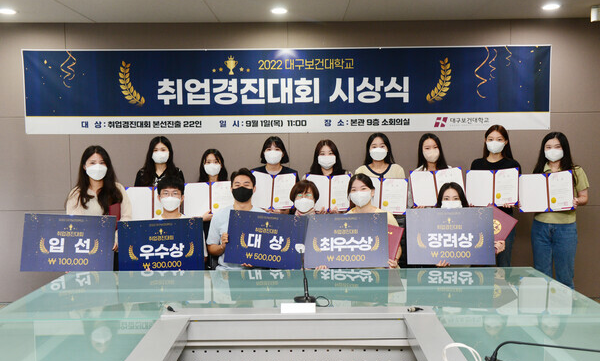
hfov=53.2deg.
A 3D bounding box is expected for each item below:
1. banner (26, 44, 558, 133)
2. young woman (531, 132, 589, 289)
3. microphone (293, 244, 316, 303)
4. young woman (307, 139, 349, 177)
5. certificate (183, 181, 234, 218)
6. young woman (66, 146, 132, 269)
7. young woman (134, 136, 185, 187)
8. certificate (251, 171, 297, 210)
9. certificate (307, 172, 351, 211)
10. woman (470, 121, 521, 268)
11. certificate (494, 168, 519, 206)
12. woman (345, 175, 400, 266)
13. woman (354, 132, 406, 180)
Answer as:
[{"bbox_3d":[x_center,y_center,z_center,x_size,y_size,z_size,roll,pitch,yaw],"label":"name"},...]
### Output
[{"bbox_3d":[-0.127,-0.877,5.747,5.051,0.799,0.020,-1,4,0],"label":"banner"},{"bbox_3d":[2.171,0.413,5.019,0.480,1.626,0.340,0,4,16],"label":"young woman"},{"bbox_3d":[0.022,0.479,3.120,0.120,0.285,0.160,-1,4,-8],"label":"microphone"},{"bbox_3d":[0.249,0.434,5.298,0.460,1.585,0.340,0,3,2],"label":"young woman"},{"bbox_3d":[-0.799,0.165,5.350,0.460,0.310,0.030,-1,-5,-6],"label":"certificate"},{"bbox_3d":[-1.462,0.524,4.420,0.480,1.555,0.360,-1,4,-12],"label":"young woman"},{"bbox_3d":[-1.196,0.437,5.186,0.450,1.631,0.340,-1,4,-6],"label":"young woman"},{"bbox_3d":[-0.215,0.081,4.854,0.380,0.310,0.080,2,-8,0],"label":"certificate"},{"bbox_3d":[0.248,0.105,5.130,0.395,0.320,0.120,0,-7,2],"label":"certificate"},{"bbox_3d":[1.639,0.386,5.054,0.450,1.694,0.340,0,4,8],"label":"woman"},{"bbox_3d":[1.732,0.059,5.020,0.225,0.312,0.025,3,1,44],"label":"certificate"},{"bbox_3d":[0.481,0.620,4.341,0.520,1.327,0.720,0,3,3],"label":"woman"},{"bbox_3d":[0.682,0.419,5.136,0.450,1.638,0.340,0,4,5],"label":"woman"}]

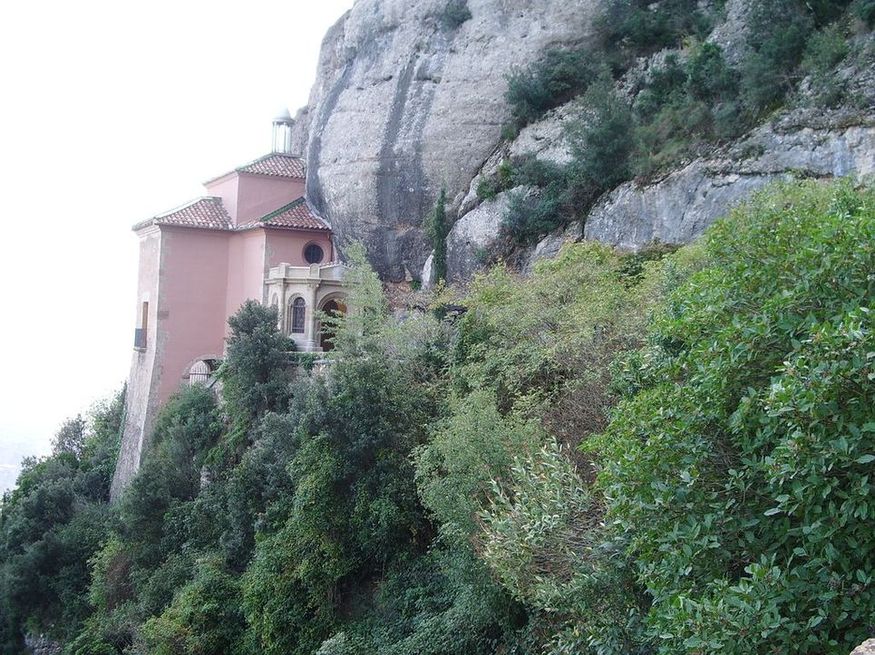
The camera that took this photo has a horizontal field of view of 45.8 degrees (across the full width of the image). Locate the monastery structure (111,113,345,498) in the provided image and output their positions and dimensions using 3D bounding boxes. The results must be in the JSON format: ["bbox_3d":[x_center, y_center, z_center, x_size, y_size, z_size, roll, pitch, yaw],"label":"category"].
[{"bbox_3d":[-10.287,-1.864,52.425,10.800,19.800,12.500,2,-1,-27],"label":"monastery structure"}]

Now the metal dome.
[{"bbox_3d":[-8.279,-11.387,55.500,1.150,0.970,1.150,2,-1,-27],"label":"metal dome"}]

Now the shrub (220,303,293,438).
[{"bbox_3d":[-7.821,1.781,45.000,3.200,5.900,3.100,2,-1,-27],"label":"shrub"}]

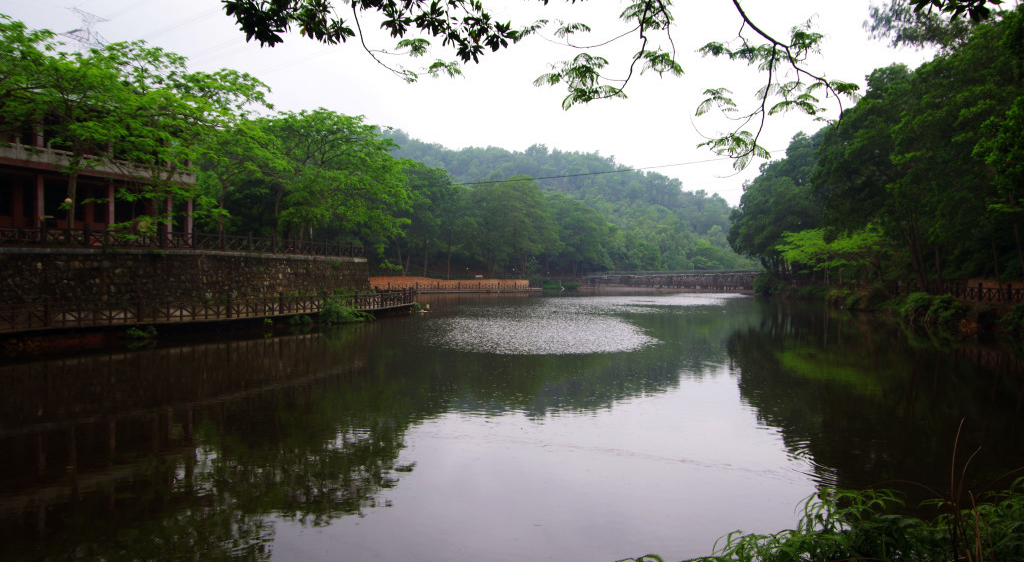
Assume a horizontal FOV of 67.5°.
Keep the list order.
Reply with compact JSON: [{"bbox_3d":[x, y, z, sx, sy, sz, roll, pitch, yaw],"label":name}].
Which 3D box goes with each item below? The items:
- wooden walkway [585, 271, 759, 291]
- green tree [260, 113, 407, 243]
[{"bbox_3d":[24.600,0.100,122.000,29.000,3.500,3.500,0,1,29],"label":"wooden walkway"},{"bbox_3d":[-12.500,-7.200,54.000,10.600,9.900,9.800,0,1,-13],"label":"green tree"}]

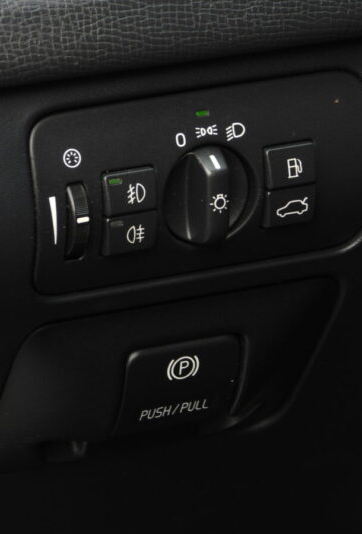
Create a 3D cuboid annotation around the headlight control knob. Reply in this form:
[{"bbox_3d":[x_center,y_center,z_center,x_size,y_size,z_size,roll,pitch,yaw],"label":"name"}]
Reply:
[{"bbox_3d":[0.012,-0.028,1.530,0.040,0.040,0.017,-9,21,-30],"label":"headlight control knob"}]

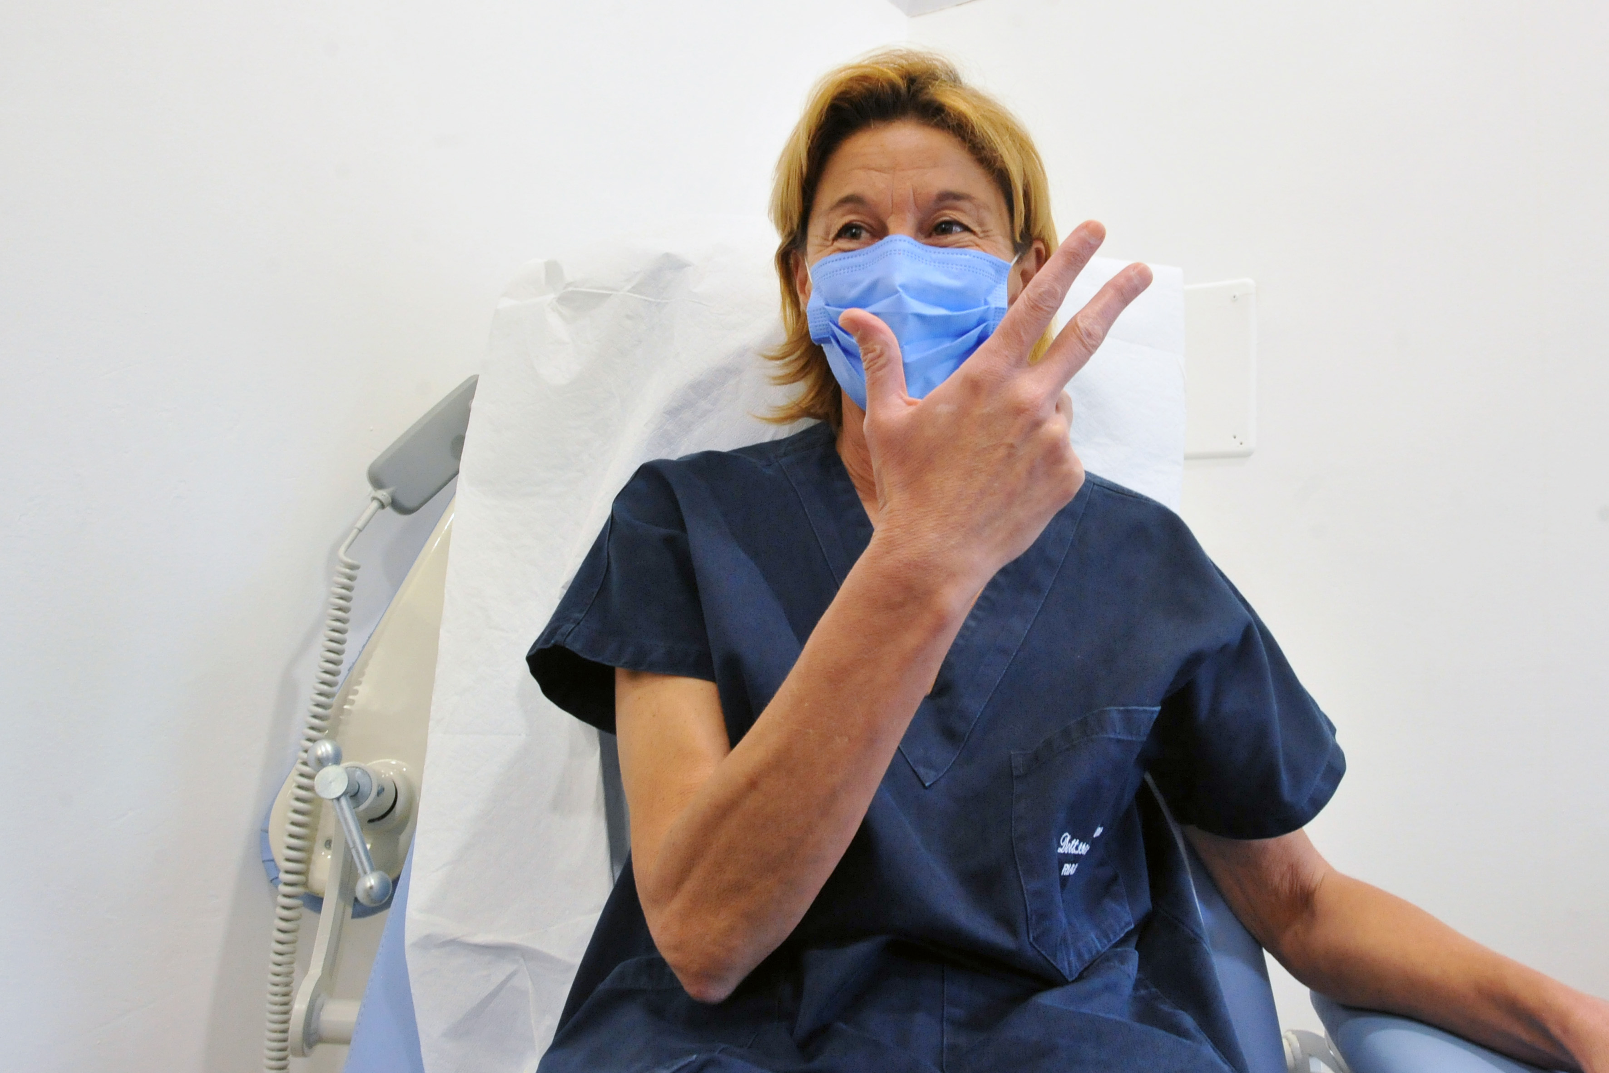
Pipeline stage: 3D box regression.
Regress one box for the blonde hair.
[{"bbox_3d":[0.078,-0.220,0.657,0.212,0.277,0.205,-2,-2,12],"label":"blonde hair"}]

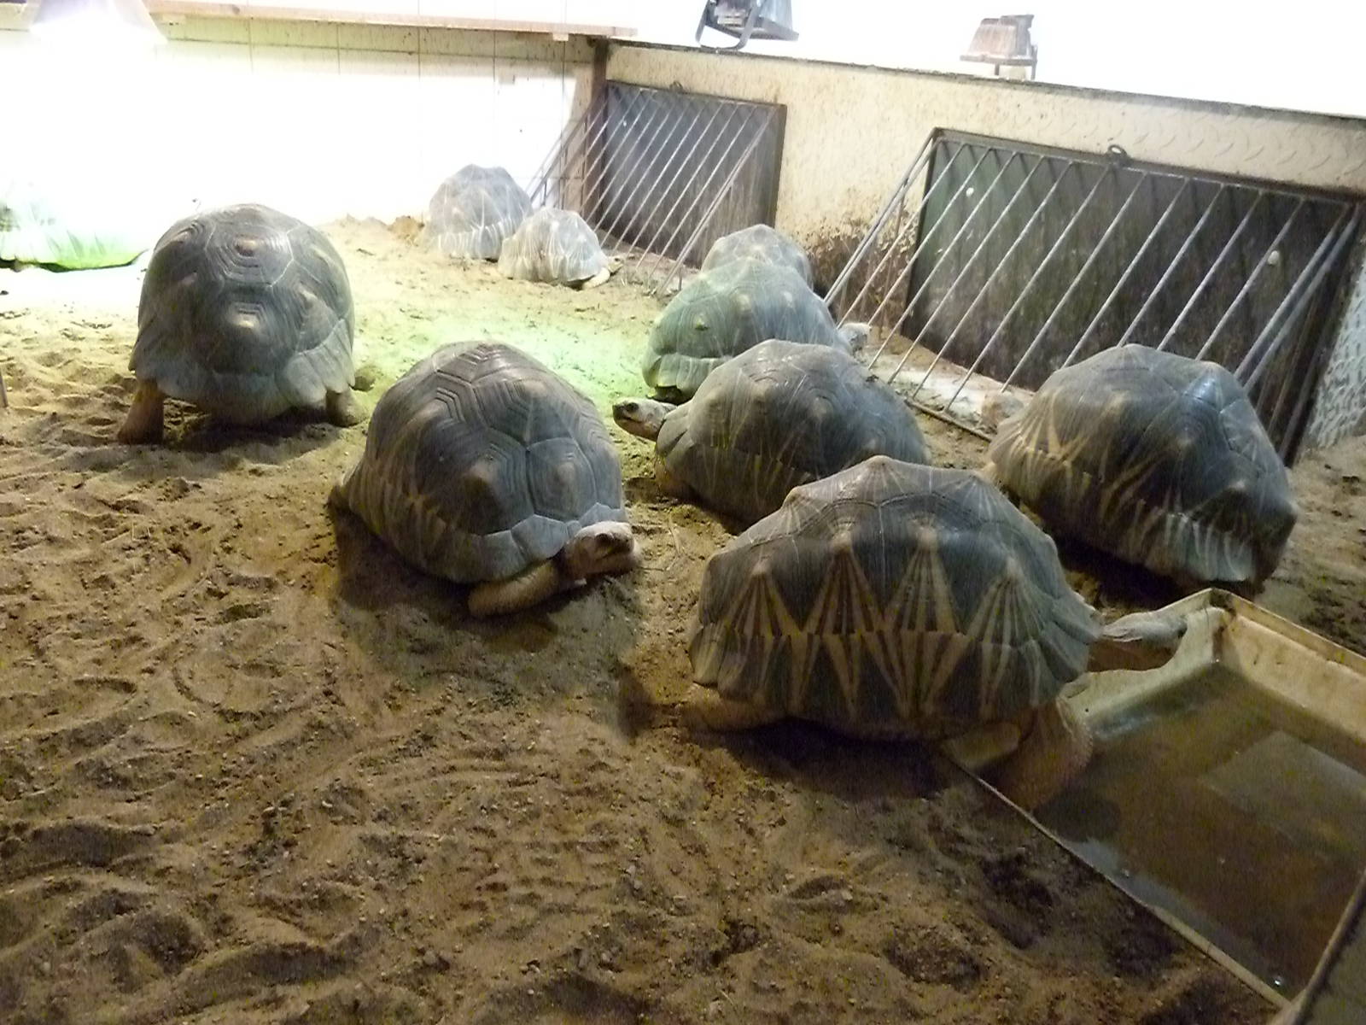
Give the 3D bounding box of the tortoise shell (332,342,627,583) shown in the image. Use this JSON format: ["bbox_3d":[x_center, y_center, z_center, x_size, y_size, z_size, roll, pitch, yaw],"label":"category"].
[{"bbox_3d":[-0.222,-0.078,1.075,0.363,0.200,0.275,25,33,36],"label":"tortoise shell"}]

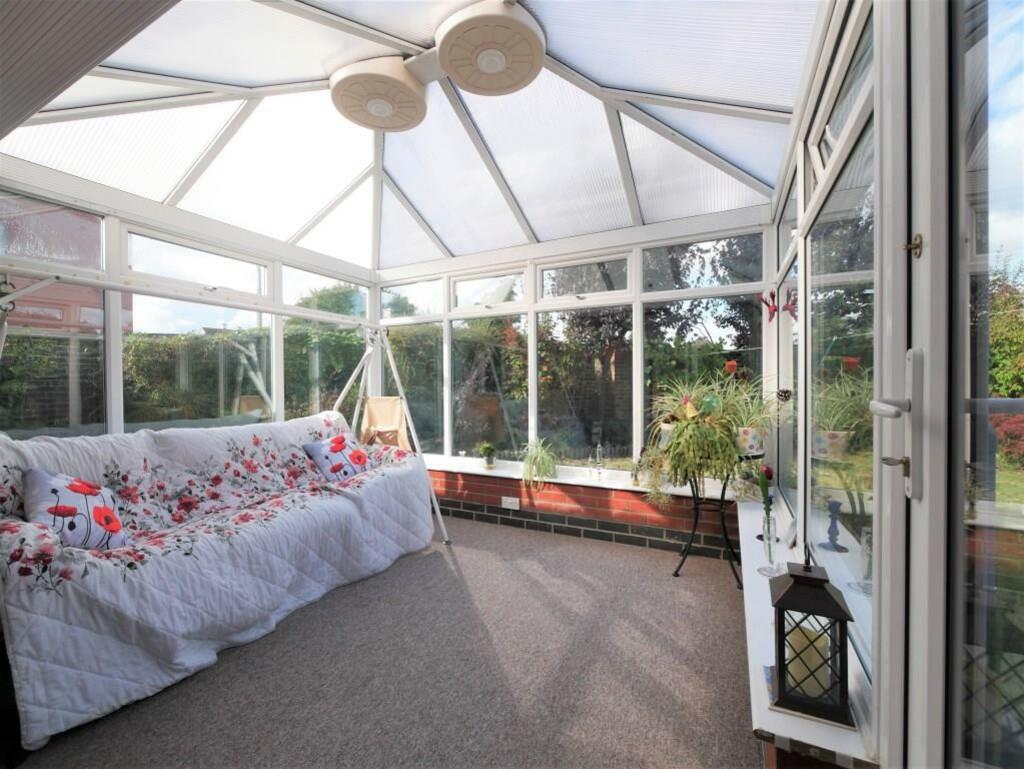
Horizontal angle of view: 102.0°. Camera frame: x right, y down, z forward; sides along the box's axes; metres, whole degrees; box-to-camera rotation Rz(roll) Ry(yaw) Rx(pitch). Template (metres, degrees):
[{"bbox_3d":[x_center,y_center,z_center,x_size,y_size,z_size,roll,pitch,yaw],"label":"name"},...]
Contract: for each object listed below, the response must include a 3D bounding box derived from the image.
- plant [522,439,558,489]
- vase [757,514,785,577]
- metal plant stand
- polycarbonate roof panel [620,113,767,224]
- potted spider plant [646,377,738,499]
[{"bbox_3d":[0.214,0.593,3.110,0.265,0.365,0.260,0,0,0],"label":"plant"},{"bbox_3d":[0.976,0.600,1.561,0.100,0.215,0.100,0,0,25],"label":"vase"},{"bbox_3d":[1.177,0.749,2.456,0.550,0.720,0.540,0,0,25],"label":"metal plant stand"},{"bbox_3d":[1.105,-1.301,2.413,0.805,0.035,0.895,0,-22,25],"label":"polycarbonate roof panel"},{"bbox_3d":[1.026,0.292,2.330,0.480,0.660,0.440,0,0,25],"label":"potted spider plant"}]

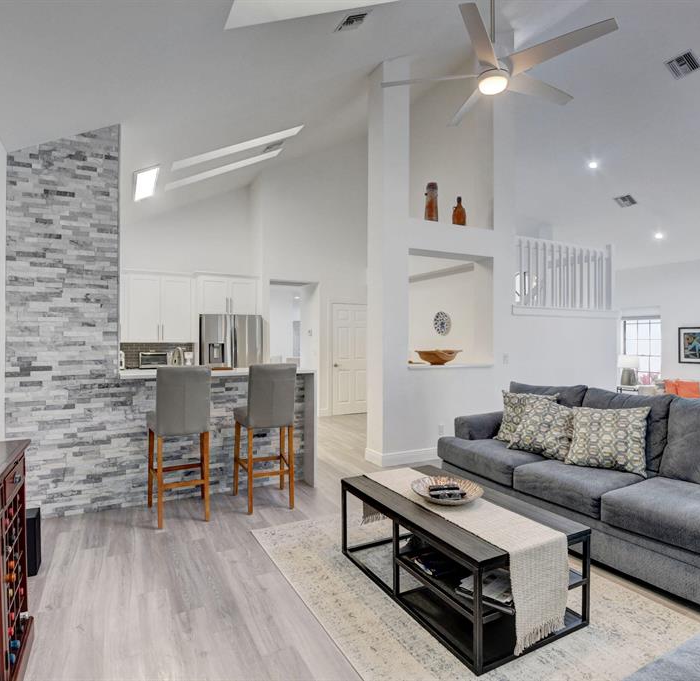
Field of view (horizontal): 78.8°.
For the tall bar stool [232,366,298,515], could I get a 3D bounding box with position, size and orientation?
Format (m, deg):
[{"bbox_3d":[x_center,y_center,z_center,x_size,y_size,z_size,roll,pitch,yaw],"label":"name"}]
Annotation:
[{"bbox_3d":[-0.717,0.777,3.578,0.425,1.140,0.510,0,0,-21],"label":"tall bar stool"}]

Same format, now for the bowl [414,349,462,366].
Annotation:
[{"bbox_3d":[1.076,0.207,5.155,0.560,0.195,0.520,0,0,0],"label":"bowl"}]

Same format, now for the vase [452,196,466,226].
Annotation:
[{"bbox_3d":[1.362,-1.582,5.300,0.160,0.420,0.150,0,0,-29],"label":"vase"}]

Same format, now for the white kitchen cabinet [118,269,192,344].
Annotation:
[{"bbox_3d":[-2.880,-0.484,6.374,0.950,1.030,0.340,0,0,-29],"label":"white kitchen cabinet"}]

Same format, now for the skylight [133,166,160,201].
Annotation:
[{"bbox_3d":[-2.471,-1.901,5.168,0.290,0.080,1.100,-29,13,-26],"label":"skylight"}]

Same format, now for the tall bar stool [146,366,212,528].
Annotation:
[{"bbox_3d":[-1.327,0.774,3.326,0.415,1.140,0.510,0,0,-26],"label":"tall bar stool"}]

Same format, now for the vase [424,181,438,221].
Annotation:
[{"bbox_3d":[0.978,-1.629,5.089,0.155,0.510,0.155,0,0,-29],"label":"vase"}]

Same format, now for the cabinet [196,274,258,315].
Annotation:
[{"bbox_3d":[-1.969,-0.685,6.670,0.930,0.570,0.660,0,0,-29],"label":"cabinet"}]

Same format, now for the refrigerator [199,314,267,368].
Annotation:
[{"bbox_3d":[-1.921,0.487,6.644,0.910,1.755,0.820,0,0,-29],"label":"refrigerator"}]

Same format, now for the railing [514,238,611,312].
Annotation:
[{"bbox_3d":[3.140,-0.957,6.171,2.210,0.980,0.090,0,0,-29],"label":"railing"}]

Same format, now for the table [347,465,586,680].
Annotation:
[{"bbox_3d":[0.539,1.116,2.365,0.708,0.452,1.145,0,0,-29],"label":"table"}]

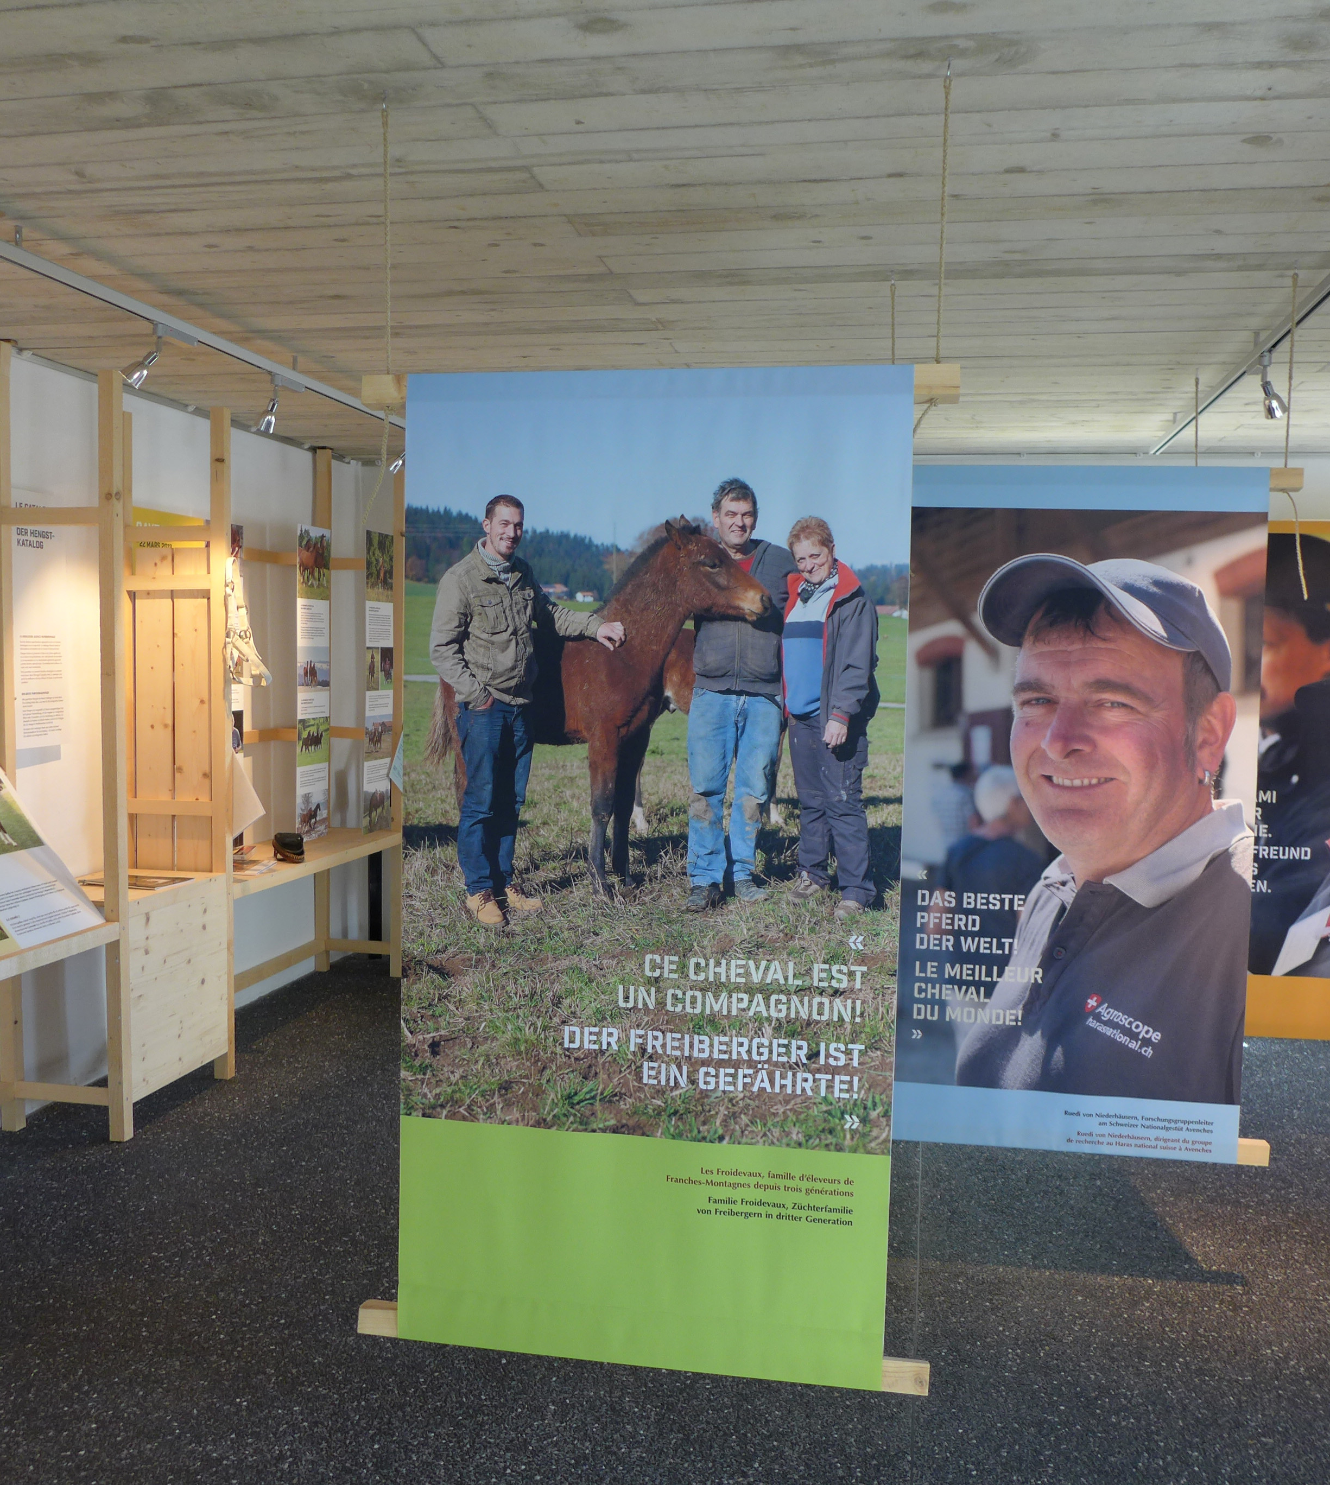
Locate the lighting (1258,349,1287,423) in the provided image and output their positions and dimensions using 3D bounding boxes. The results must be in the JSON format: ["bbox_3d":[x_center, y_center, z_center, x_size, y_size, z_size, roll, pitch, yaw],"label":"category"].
[{"bbox_3d":[1.674,-0.976,3.788,0.121,0.191,0.068,-2,5,-39],"label":"lighting"}]

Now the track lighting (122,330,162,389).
[{"bbox_3d":[-1.399,-1.026,3.677,0.123,0.160,0.069,0,4,-9],"label":"track lighting"}]

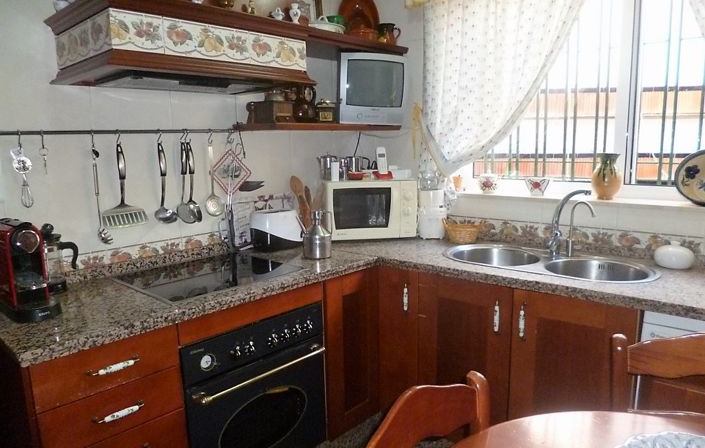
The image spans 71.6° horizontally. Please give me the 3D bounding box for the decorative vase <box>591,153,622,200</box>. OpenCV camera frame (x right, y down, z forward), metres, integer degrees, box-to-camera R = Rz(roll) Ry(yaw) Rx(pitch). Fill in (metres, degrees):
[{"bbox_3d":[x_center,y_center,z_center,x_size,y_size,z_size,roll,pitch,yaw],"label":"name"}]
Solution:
[{"bbox_3d":[1.085,-0.204,2.077,0.118,0.200,0.118,7,13,43],"label":"decorative vase"}]

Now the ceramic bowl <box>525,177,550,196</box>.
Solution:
[{"bbox_3d":[0.912,-0.186,2.401,0.118,0.090,0.115,7,12,43],"label":"ceramic bowl"}]

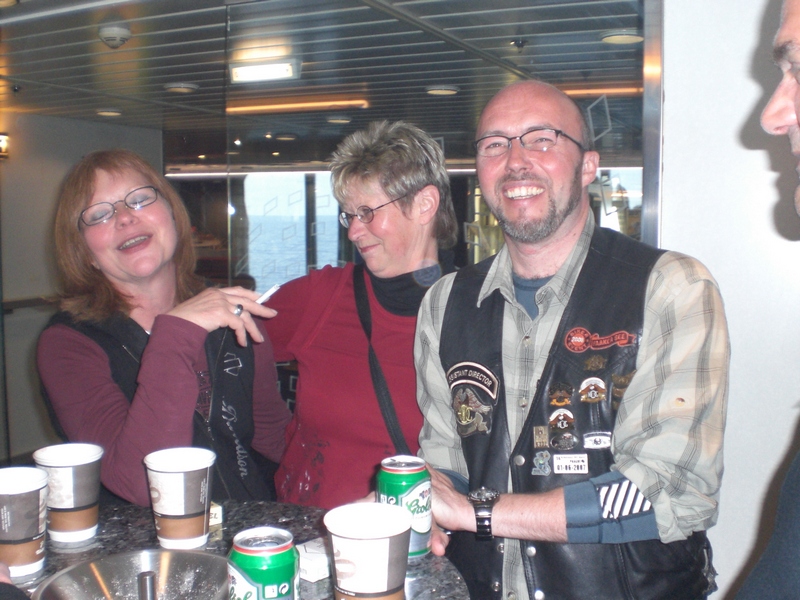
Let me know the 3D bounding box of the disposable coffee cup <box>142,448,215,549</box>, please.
[{"bbox_3d":[-0.275,0.251,1.103,0.089,0.110,0.089,0,6,0],"label":"disposable coffee cup"}]

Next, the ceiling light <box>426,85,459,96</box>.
[{"bbox_3d":[0.212,-1.047,4.388,0.160,0.026,0.160,0,6,0],"label":"ceiling light"}]

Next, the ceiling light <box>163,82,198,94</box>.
[{"bbox_3d":[-1.067,-1.036,4.290,0.165,0.026,0.165,3,6,24],"label":"ceiling light"}]

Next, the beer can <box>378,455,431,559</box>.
[{"bbox_3d":[0.005,0.253,1.073,0.066,0.115,0.066,0,6,0],"label":"beer can"}]

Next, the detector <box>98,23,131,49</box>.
[{"bbox_3d":[-0.943,-0.870,2.905,0.108,0.065,0.108,0,6,0],"label":"detector"}]

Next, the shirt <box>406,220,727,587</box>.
[{"bbox_3d":[0.254,0.200,1.295,0.480,0.640,0.310,3,6,24],"label":"shirt"}]

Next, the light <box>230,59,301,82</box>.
[{"bbox_3d":[-0.551,-0.942,3.614,0.300,0.085,0.050,3,6,24],"label":"light"}]

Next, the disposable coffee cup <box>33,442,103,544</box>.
[{"bbox_3d":[-0.422,0.247,1.118,0.089,0.110,0.089,0,6,0],"label":"disposable coffee cup"}]

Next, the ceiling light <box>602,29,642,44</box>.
[{"bbox_3d":[0.764,-0.906,3.022,0.155,0.026,0.155,3,6,24],"label":"ceiling light"}]

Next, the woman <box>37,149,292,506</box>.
[{"bbox_3d":[-0.405,0.555,1.510,0.480,1.620,0.420,-4,7,-38],"label":"woman"}]

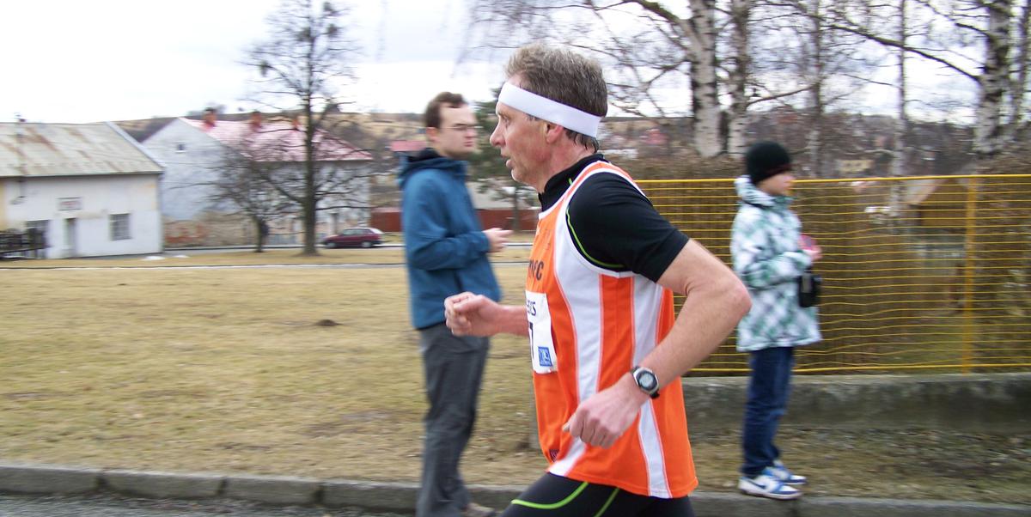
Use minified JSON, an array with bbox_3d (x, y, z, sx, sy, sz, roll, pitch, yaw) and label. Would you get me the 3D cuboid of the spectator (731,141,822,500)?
[{"bbox_3d":[1.081,0.269,4.797,0.380,1.480,0.420,1,6,10],"label":"spectator"}]

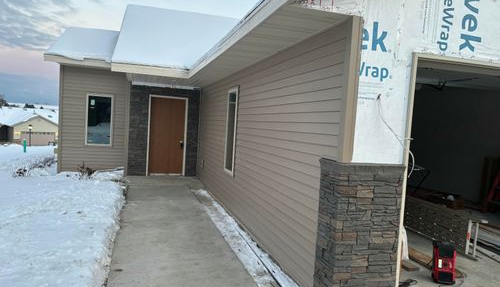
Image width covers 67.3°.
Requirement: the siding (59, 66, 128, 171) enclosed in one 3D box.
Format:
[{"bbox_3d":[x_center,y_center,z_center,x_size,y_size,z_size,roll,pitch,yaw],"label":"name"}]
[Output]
[{"bbox_3d":[-4.584,-0.635,11.146,1.936,3.088,0.104,2,3,-17],"label":"siding"}]

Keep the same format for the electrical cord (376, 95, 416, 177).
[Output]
[{"bbox_3d":[1.192,-0.059,3.126,0.380,0.670,0.120,2,3,-17],"label":"electrical cord"}]

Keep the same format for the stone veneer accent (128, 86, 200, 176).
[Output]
[{"bbox_3d":[-2.218,-0.308,9.859,1.792,2.379,0.104,2,3,-17],"label":"stone veneer accent"}]

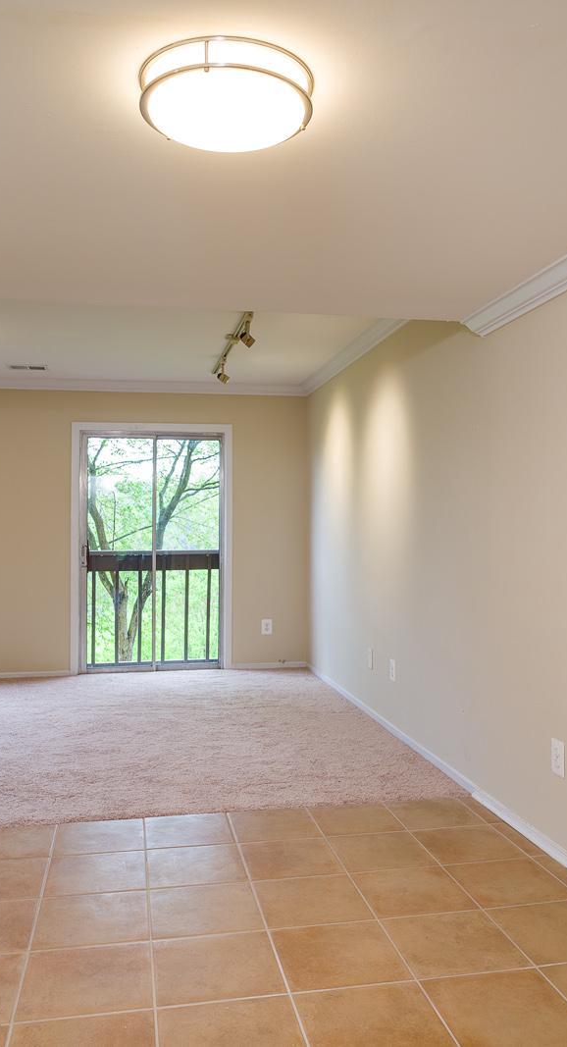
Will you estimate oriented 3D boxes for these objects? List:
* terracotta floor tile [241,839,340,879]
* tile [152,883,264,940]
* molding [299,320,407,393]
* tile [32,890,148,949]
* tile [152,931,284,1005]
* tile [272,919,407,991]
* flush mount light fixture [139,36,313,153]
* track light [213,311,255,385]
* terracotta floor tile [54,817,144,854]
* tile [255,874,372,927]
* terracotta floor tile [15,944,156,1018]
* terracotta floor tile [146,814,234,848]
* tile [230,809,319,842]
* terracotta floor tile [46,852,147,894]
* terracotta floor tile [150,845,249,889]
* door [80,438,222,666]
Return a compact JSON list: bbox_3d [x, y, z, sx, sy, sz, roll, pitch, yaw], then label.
[{"bbox_3d":[0.026,1.215,2.844,0.335,0.010,0.323,0,-1,-11],"label":"terracotta floor tile"},{"bbox_3d":[-0.246,1.230,2.497,0.336,0.010,0.334,0,-1,-11],"label":"tile"},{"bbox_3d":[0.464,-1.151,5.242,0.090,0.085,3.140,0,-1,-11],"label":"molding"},{"bbox_3d":[-0.585,1.230,2.433,0.336,0.010,0.334,0,-1,-11],"label":"tile"},{"bbox_3d":[-0.184,1.207,2.136,0.335,0.010,0.323,0,-1,-11],"label":"tile"},{"bbox_3d":[0.150,1.208,2.200,0.335,0.010,0.323,0,-1,-11],"label":"tile"},{"bbox_3d":[-0.114,-0.854,1.612,0.356,0.098,0.356,0,-1,-11],"label":"flush mount light fixture"},{"bbox_3d":[-0.344,-1.101,5.194,0.130,0.185,1.900,0,-1,-11],"label":"track light"},{"bbox_3d":[-0.713,1.244,3.102,0.336,0.010,0.334,0,-1,-11],"label":"terracotta floor tile"},{"bbox_3d":[0.088,1.211,2.522,0.335,0.010,0.323,0,-1,-11],"label":"tile"},{"bbox_3d":[-0.513,1.205,2.068,0.333,0.010,0.326,0,-1,-11],"label":"terracotta floor tile"},{"bbox_3d":[-0.374,1.244,3.167,0.336,0.010,0.334,0,-1,-11],"label":"terracotta floor tile"},{"bbox_3d":[-0.029,1.218,3.163,0.333,0.010,0.326,0,-1,-11],"label":"tile"},{"bbox_3d":[-0.641,1.214,2.716,0.335,0.010,0.323,0,-1,-11],"label":"terracotta floor tile"},{"bbox_3d":[-0.302,1.213,2.777,0.333,0.010,0.326,0,-1,-11],"label":"terracotta floor tile"},{"bbox_3d":[-1.087,0.239,6.562,1.171,1.997,0.100,0,-1,-11],"label":"door"}]

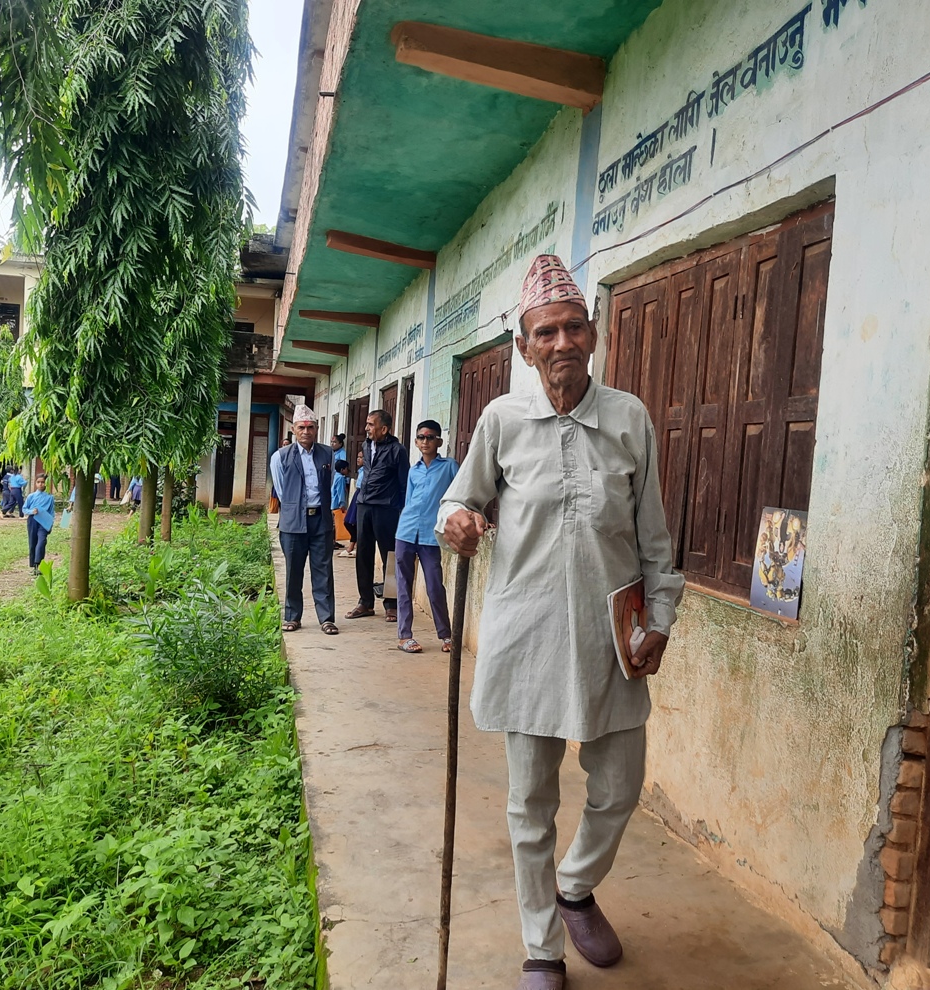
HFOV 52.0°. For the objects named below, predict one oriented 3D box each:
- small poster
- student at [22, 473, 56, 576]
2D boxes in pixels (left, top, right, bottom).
[{"bbox_3d":[0.922,0.195,2.790,0.012,0.305,0.240,7,1,-13],"label":"small poster"},{"bbox_3d":[-5.585,0.385,12.500,0.410,1.310,0.280,3,2,-21],"label":"student"}]

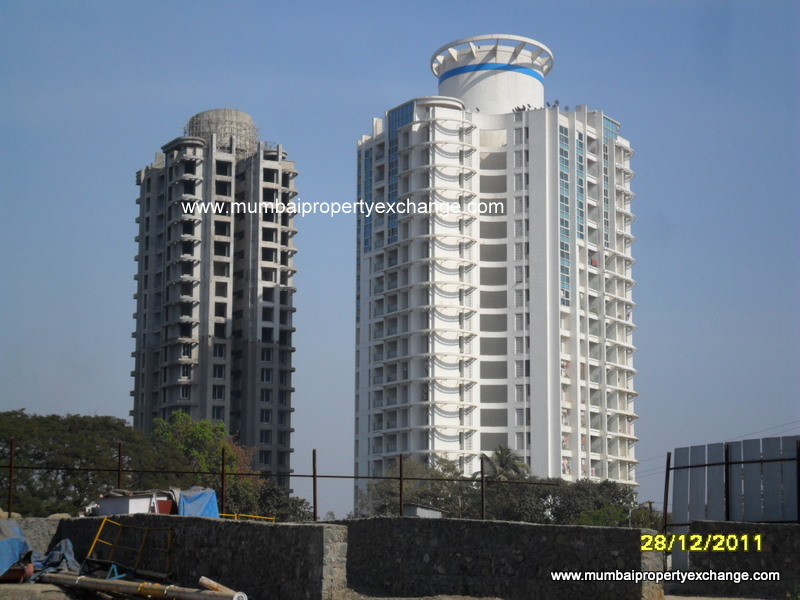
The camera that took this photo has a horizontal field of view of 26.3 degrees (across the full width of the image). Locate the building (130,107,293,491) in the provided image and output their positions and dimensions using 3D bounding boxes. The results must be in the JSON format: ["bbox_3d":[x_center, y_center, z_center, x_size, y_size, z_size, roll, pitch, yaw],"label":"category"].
[{"bbox_3d":[-27.617,6.064,251.912,18.290,68.300,19.470,5,-10,-29],"label":"building"}]

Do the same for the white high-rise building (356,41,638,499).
[{"bbox_3d":[12.435,1.499,226.684,37.200,70.000,32.600,0,-9,1],"label":"white high-rise building"}]

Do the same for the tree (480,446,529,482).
[{"bbox_3d":[8.775,18.229,145.000,4.800,11.620,4.800,0,-9,0],"label":"tree"}]

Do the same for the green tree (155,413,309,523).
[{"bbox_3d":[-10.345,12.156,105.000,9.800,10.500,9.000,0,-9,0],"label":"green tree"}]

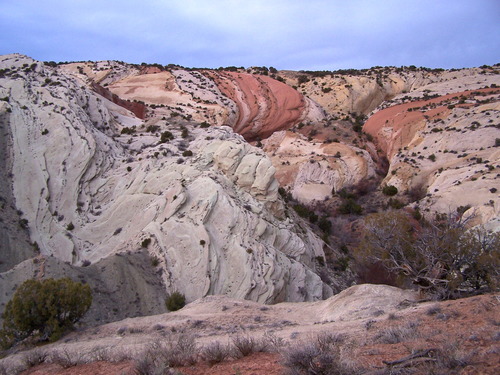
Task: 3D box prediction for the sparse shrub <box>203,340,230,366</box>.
[{"bbox_3d":[-0.470,2.315,7.700,0.393,0.287,0.334,0,5,0],"label":"sparse shrub"}]

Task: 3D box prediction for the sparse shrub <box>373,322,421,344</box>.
[{"bbox_3d":[2.553,2.510,9.500,0.796,0.314,0.677,0,5,0],"label":"sparse shrub"}]

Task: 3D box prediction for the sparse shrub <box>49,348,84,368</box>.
[{"bbox_3d":[-2.708,2.523,8.100,0.531,0.227,0.452,0,5,0],"label":"sparse shrub"}]

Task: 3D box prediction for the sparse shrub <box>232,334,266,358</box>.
[{"bbox_3d":[-0.007,2.360,8.200,0.508,0.264,0.432,0,5,0],"label":"sparse shrub"}]

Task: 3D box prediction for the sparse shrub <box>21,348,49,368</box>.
[{"bbox_3d":[-3.243,2.586,8.300,0.393,0.252,0.334,0,5,0],"label":"sparse shrub"}]

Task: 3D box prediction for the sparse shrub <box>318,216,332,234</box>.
[{"bbox_3d":[11.692,5.730,85.000,2.168,2.478,1.843,0,5,0],"label":"sparse shrub"}]

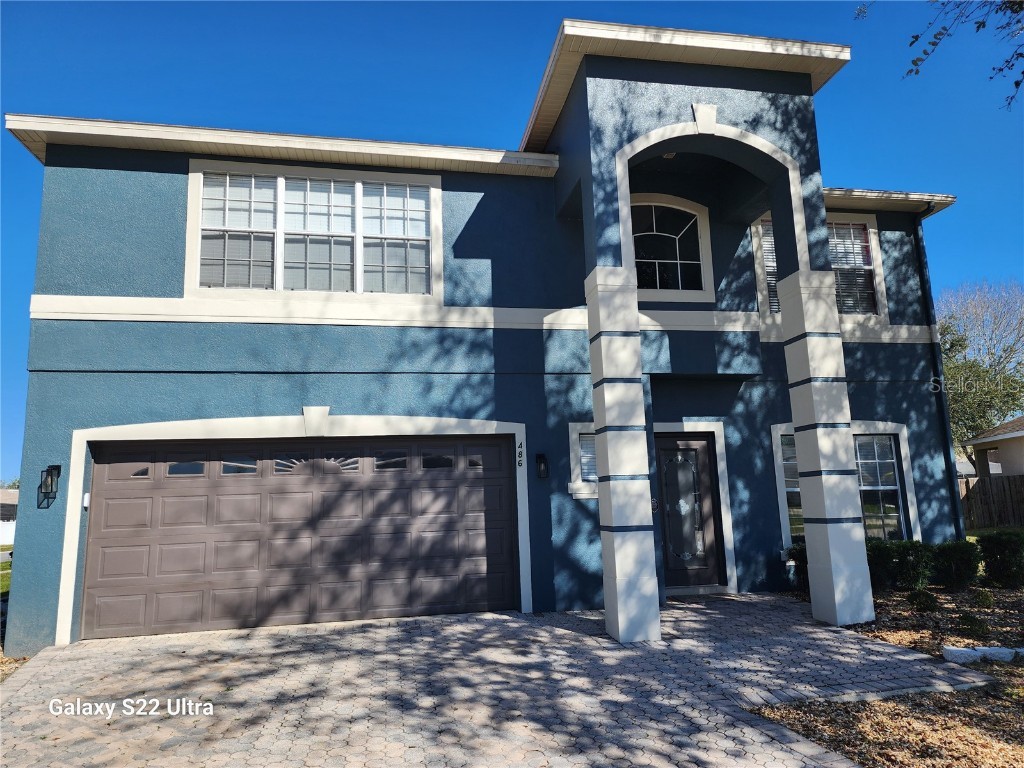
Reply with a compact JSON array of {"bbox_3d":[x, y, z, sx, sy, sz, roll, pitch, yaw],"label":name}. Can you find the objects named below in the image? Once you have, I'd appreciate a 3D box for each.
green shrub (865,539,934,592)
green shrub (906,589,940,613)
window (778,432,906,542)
[{"bbox_3d":[5.120,2.400,9.102,0.930,0.650,0.700,0,-10,-11],"label":"green shrub"},{"bbox_3d":[4.586,2.393,7.579,0.340,0.220,0.320,0,-10,-10],"label":"green shrub"},{"bbox_3d":[4.804,1.542,9.845,1.900,1.600,0.130,0,-10,-11],"label":"window"}]

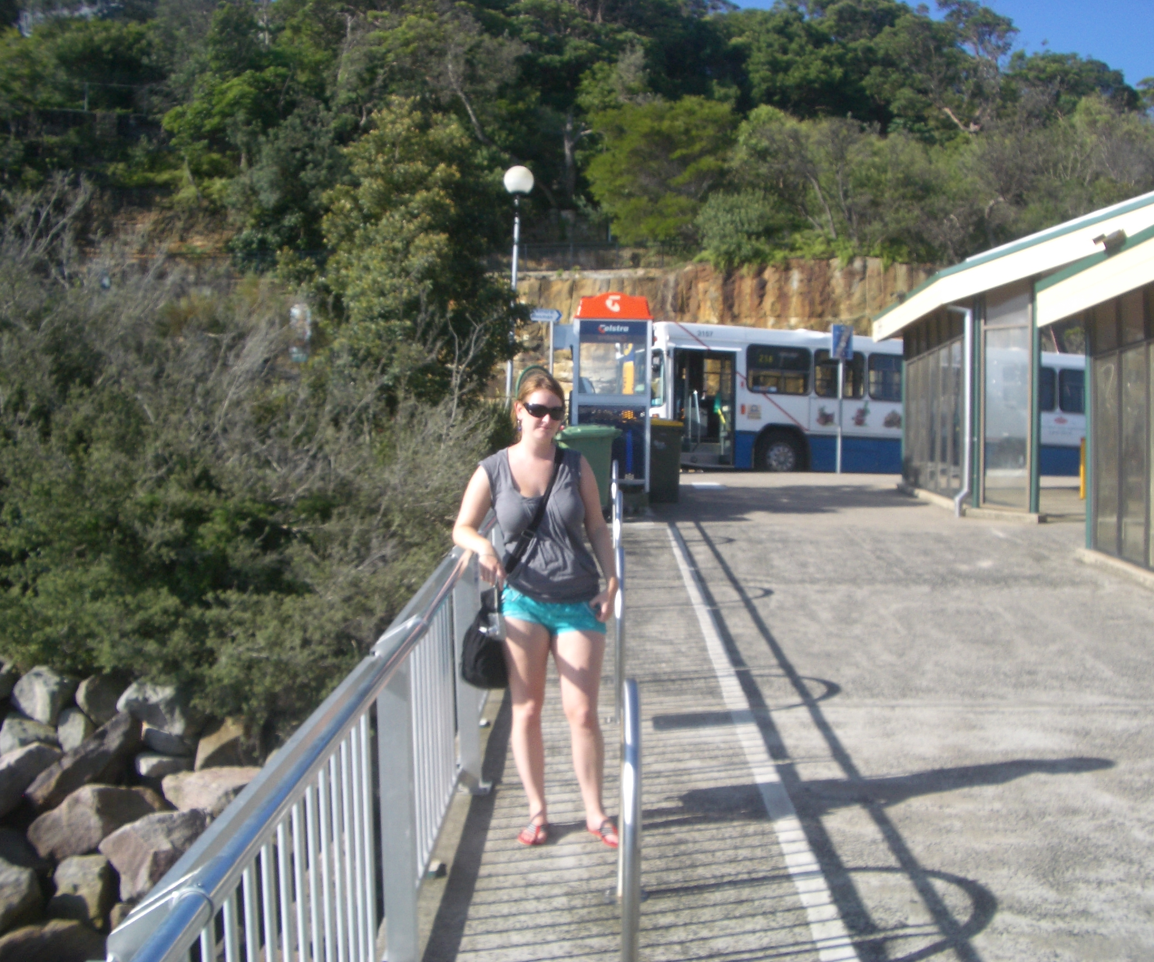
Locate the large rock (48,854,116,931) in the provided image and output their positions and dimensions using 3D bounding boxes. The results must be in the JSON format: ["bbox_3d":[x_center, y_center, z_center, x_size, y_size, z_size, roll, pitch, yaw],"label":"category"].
[{"bbox_3d":[-3.432,2.855,9.000,0.460,0.480,0.450,-1,5,-14],"label":"large rock"}]

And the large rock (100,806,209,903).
[{"bbox_3d":[-2.933,2.626,9.050,0.820,0.560,0.680,1,2,-11],"label":"large rock"}]

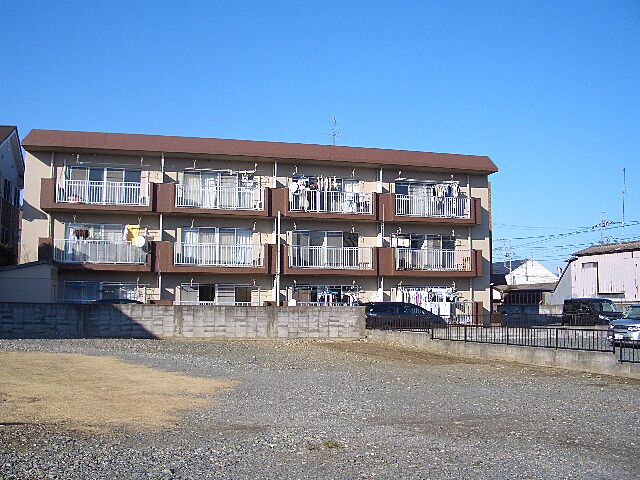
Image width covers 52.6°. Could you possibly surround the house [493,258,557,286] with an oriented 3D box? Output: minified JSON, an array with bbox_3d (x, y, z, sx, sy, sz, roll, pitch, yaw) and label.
[{"bbox_3d":[24.922,6.574,84.361,8.600,7.100,10.000,2,-6,-18],"label":"house"}]

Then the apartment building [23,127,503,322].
[{"bbox_3d":[-3.183,0.335,36.031,23.400,9.300,10.500,2,-6,-13],"label":"apartment building"}]

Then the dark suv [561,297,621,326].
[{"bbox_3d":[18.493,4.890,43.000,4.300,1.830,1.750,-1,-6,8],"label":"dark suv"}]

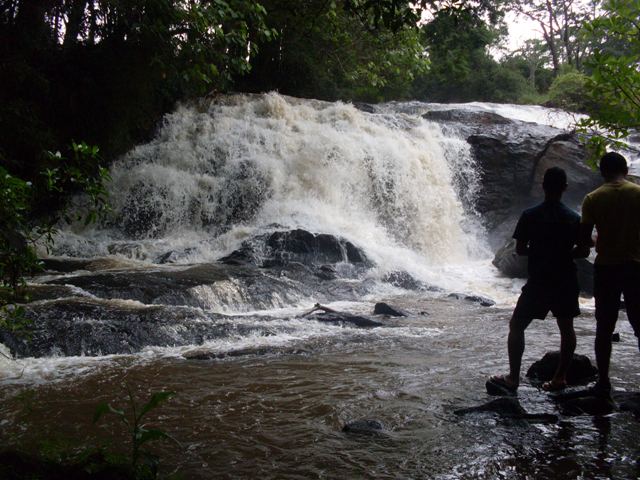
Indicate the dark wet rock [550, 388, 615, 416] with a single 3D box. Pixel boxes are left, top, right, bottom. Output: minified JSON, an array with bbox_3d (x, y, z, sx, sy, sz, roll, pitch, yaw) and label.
[{"bbox_3d":[1.922,1.169,5.124,0.460,0.150,0.380,0,3,0],"label":"dark wet rock"}]

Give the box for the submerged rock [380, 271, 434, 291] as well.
[{"bbox_3d":[1.506,0.705,11.958,0.930,0.290,0.600,1,3,10],"label":"submerged rock"}]

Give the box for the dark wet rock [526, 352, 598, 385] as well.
[{"bbox_3d":[2.060,1.062,5.969,0.600,0.250,0.450,0,3,0],"label":"dark wet rock"}]

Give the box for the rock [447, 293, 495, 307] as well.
[{"bbox_3d":[2.220,0.870,10.365,0.720,0.140,0.450,1,3,20],"label":"rock"}]

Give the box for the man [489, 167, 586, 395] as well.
[{"bbox_3d":[1.621,0.297,5.225,0.680,1.680,0.460,0,3,0],"label":"man"}]

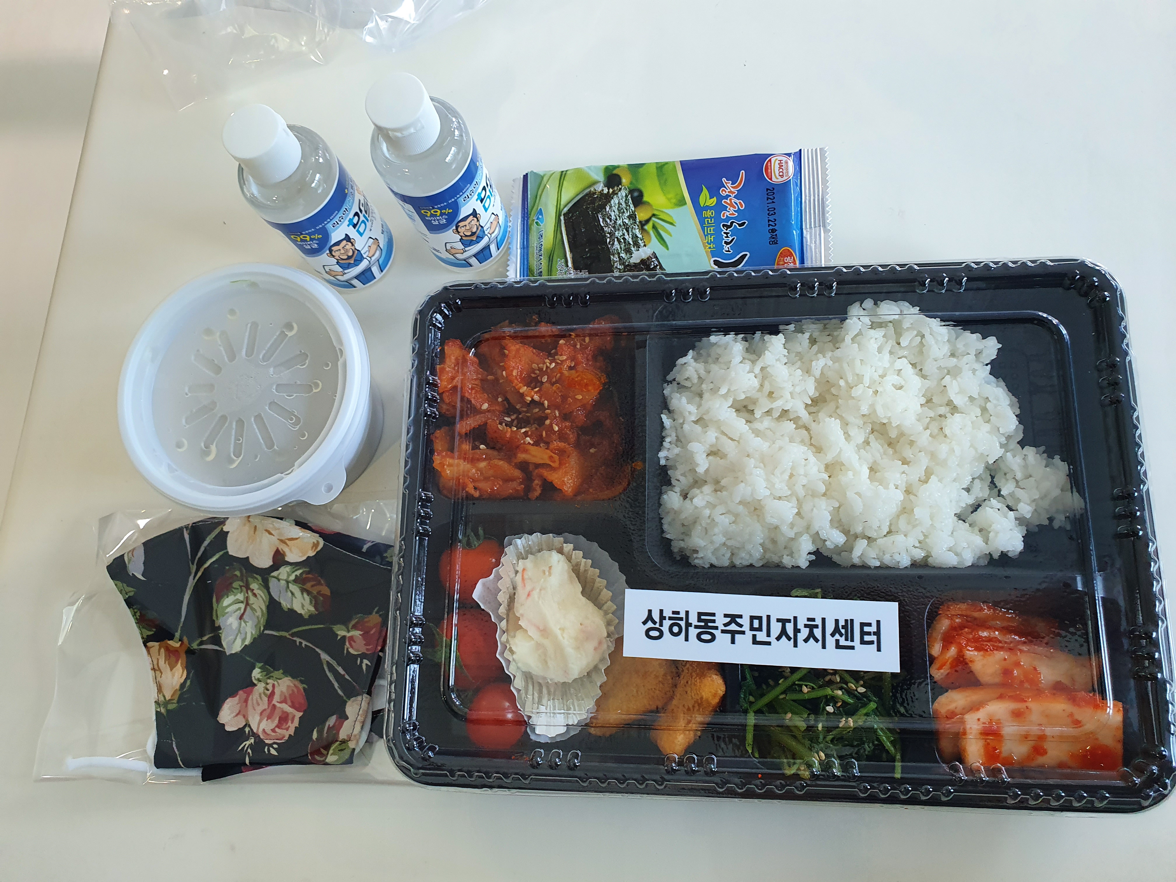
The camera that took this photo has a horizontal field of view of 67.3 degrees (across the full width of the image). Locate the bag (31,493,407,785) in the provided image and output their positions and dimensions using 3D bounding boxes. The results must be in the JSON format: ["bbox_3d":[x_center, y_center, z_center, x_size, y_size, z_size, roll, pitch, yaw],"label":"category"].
[{"bbox_3d":[-0.158,0.088,0.387,0.175,0.020,0.123,-1,78,7],"label":"bag"}]

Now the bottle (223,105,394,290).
[{"bbox_3d":[-0.118,-0.104,0.377,0.043,0.106,0.043,-43,77,-3],"label":"bottle"}]

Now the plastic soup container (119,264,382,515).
[{"bbox_3d":[-0.136,-0.012,0.386,0.108,0.058,0.114,-1,78,7],"label":"plastic soup container"}]

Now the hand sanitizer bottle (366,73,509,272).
[{"bbox_3d":[-0.064,-0.113,0.372,0.043,0.106,0.043,-43,77,-3],"label":"hand sanitizer bottle"}]

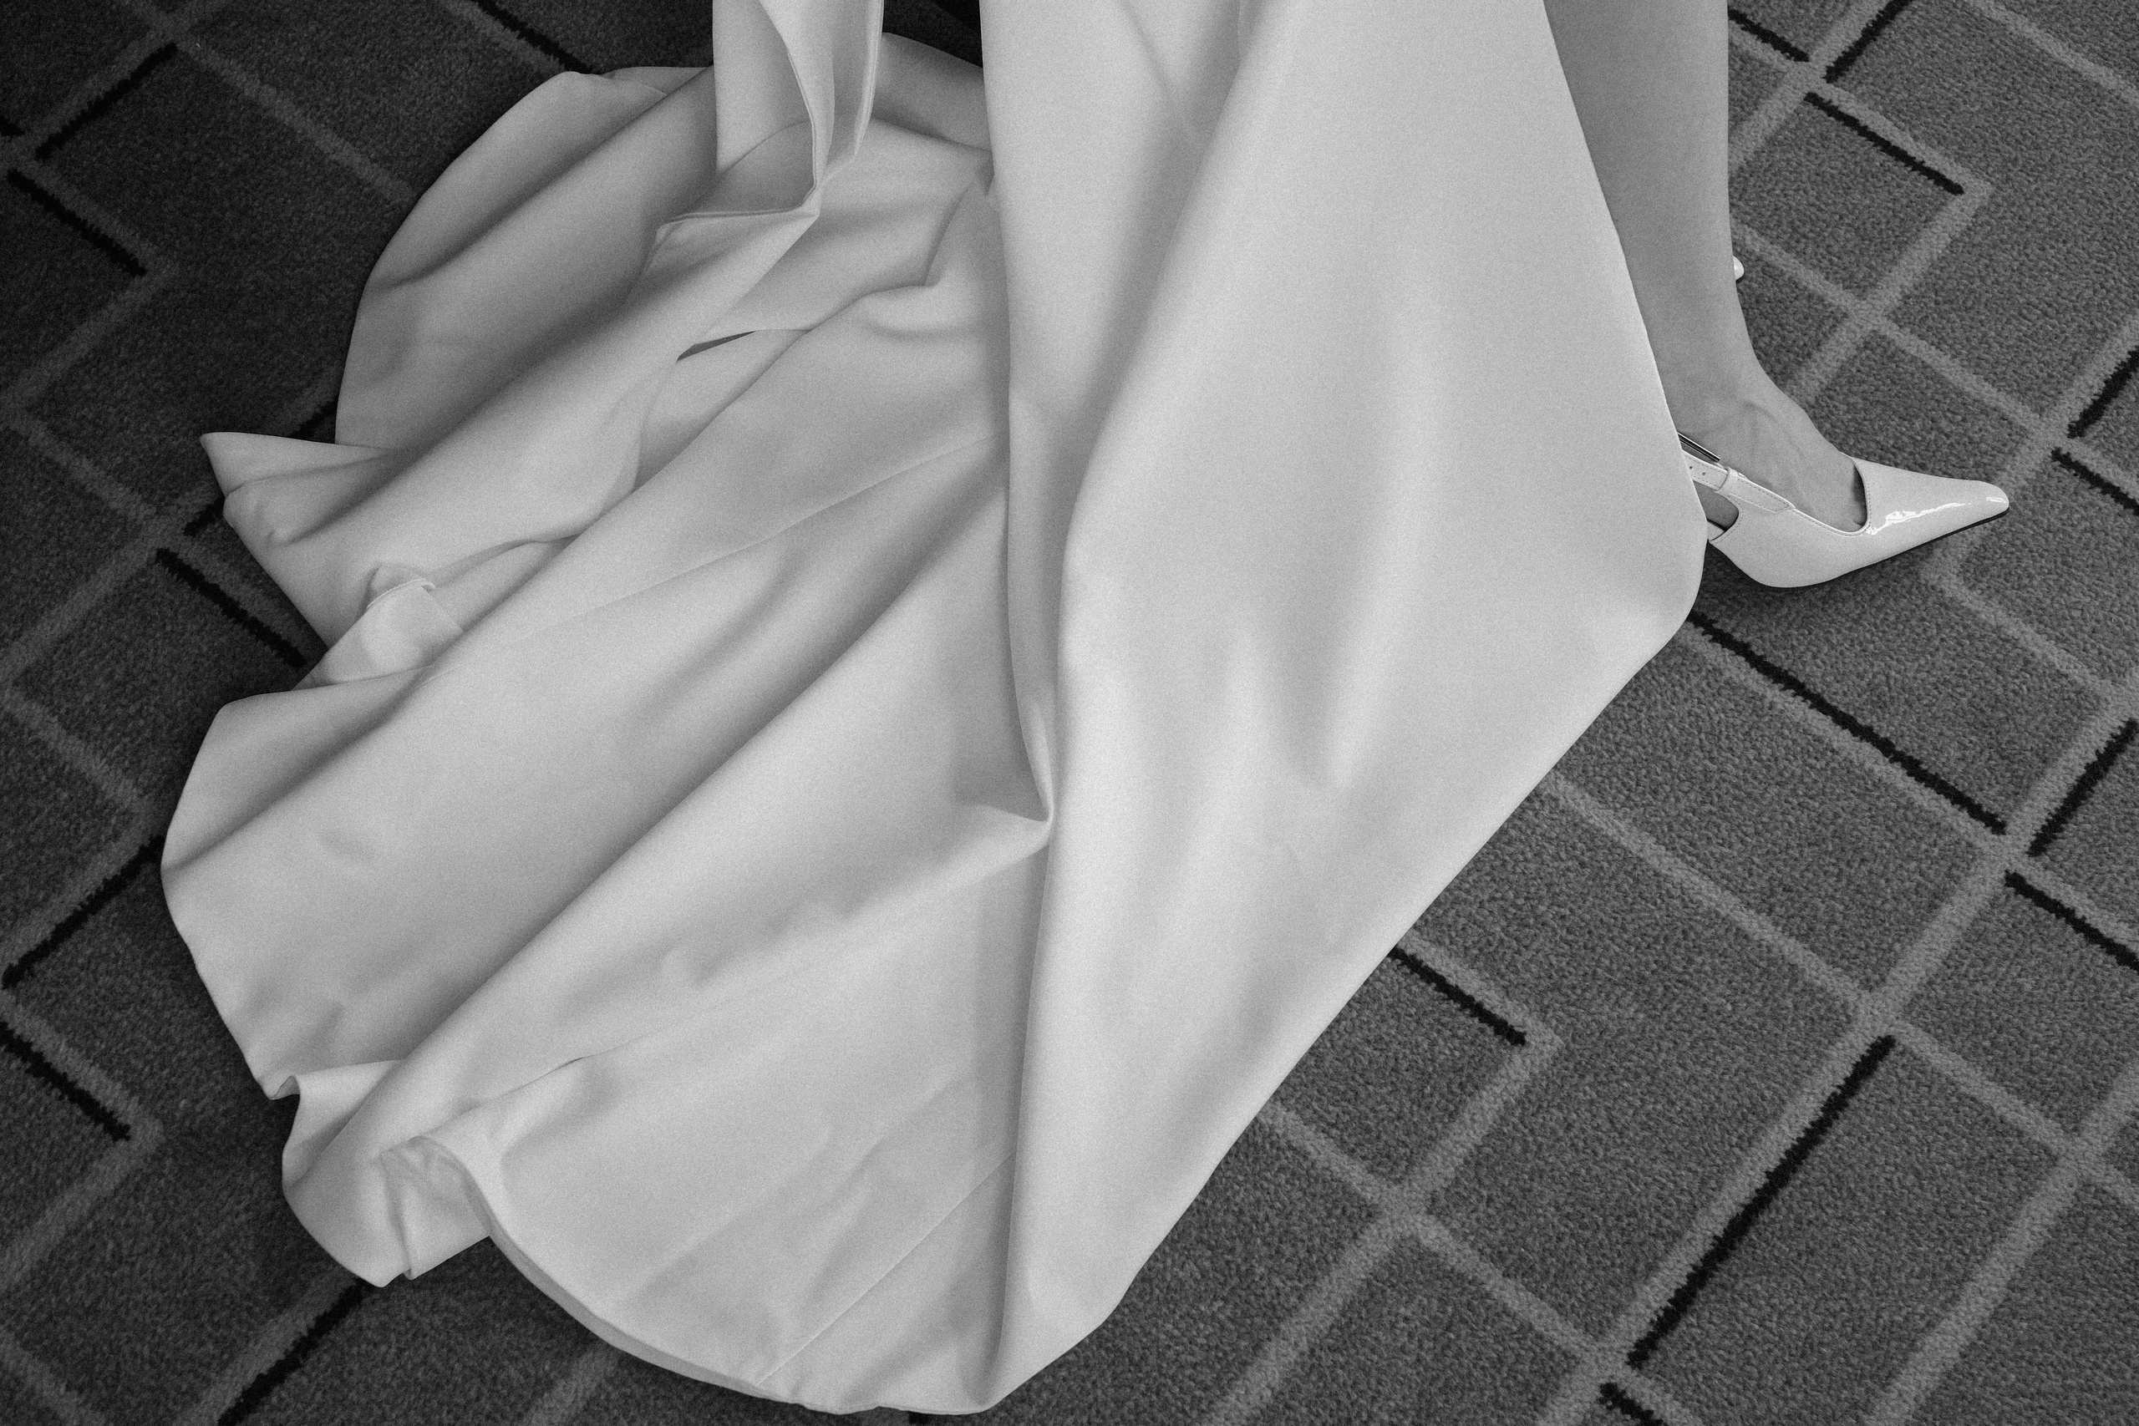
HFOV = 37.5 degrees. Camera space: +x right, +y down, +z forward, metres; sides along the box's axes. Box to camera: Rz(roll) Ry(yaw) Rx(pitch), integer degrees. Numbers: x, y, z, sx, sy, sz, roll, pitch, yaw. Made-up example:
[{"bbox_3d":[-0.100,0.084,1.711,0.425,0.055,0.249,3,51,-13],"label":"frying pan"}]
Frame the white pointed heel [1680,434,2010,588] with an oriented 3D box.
[{"bbox_3d":[0.387,-0.131,1.657,0.245,0.130,0.082,-4,62,-2],"label":"white pointed heel"}]

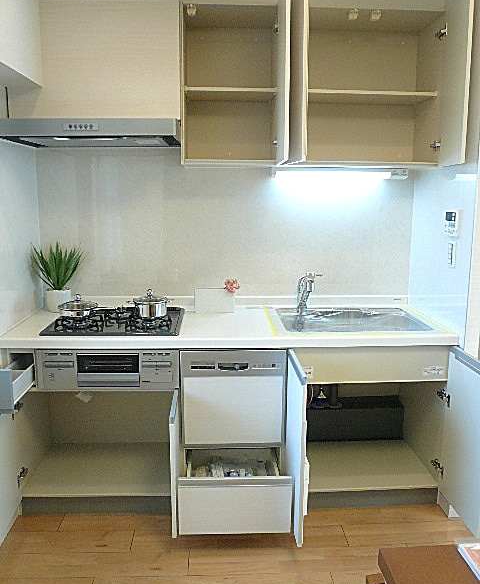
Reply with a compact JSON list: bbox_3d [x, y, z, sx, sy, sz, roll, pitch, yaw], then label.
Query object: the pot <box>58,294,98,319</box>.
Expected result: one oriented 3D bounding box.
[{"bbox_3d":[-0.737,0.056,2.367,0.190,0.090,0.190,0,10,-3],"label":"pot"}]

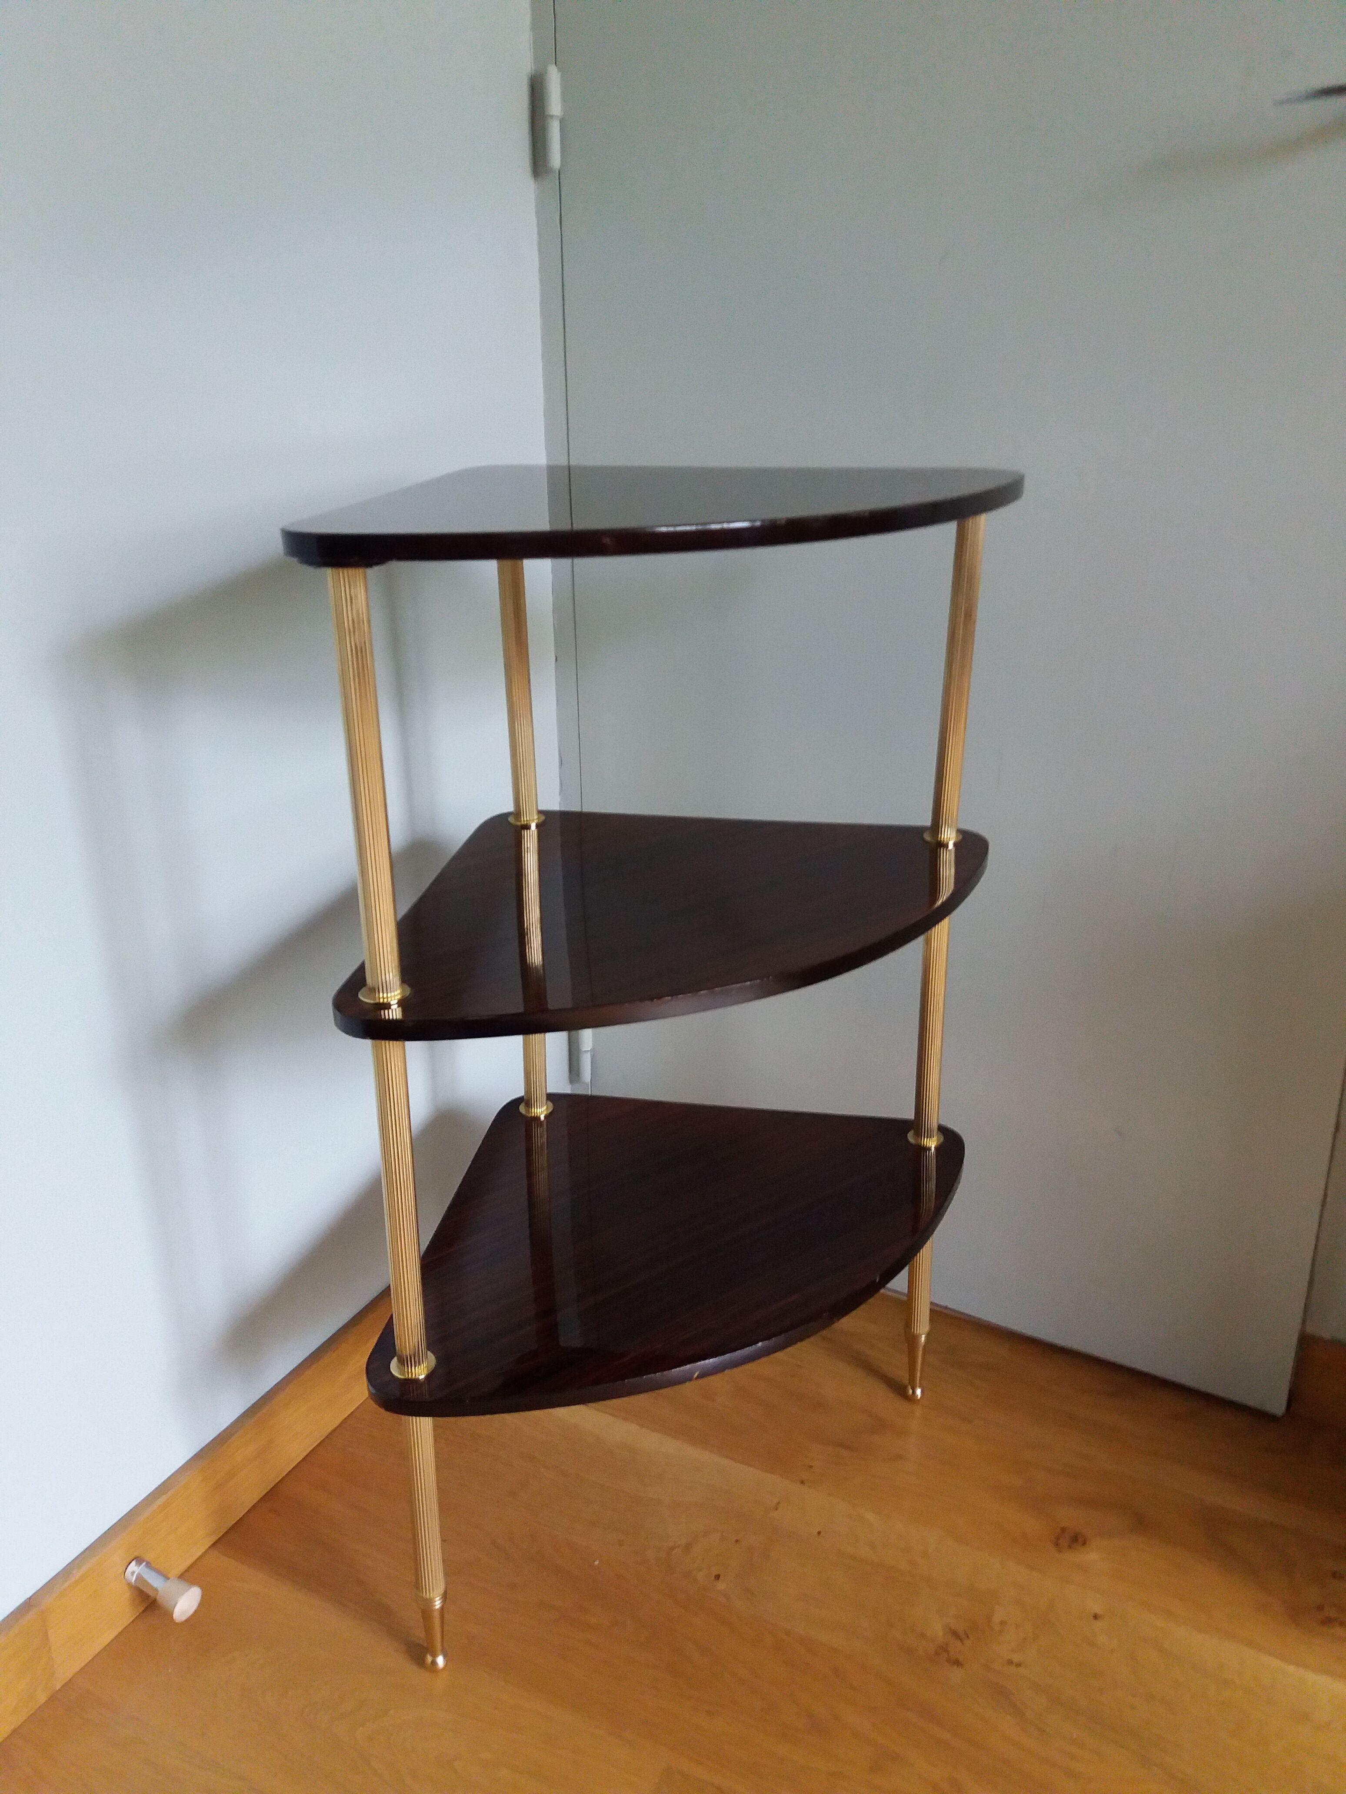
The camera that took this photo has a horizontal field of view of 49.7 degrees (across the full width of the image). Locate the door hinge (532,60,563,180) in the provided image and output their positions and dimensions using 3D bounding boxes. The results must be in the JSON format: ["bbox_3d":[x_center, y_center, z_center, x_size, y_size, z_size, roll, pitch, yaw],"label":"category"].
[{"bbox_3d":[-0.106,-0.660,1.232,0.022,0.083,0.015,11,24,28],"label":"door hinge"}]

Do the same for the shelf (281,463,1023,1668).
[{"bbox_3d":[-0.026,0.105,1.087,0.536,0.798,0.379,-15,25,-34],"label":"shelf"}]

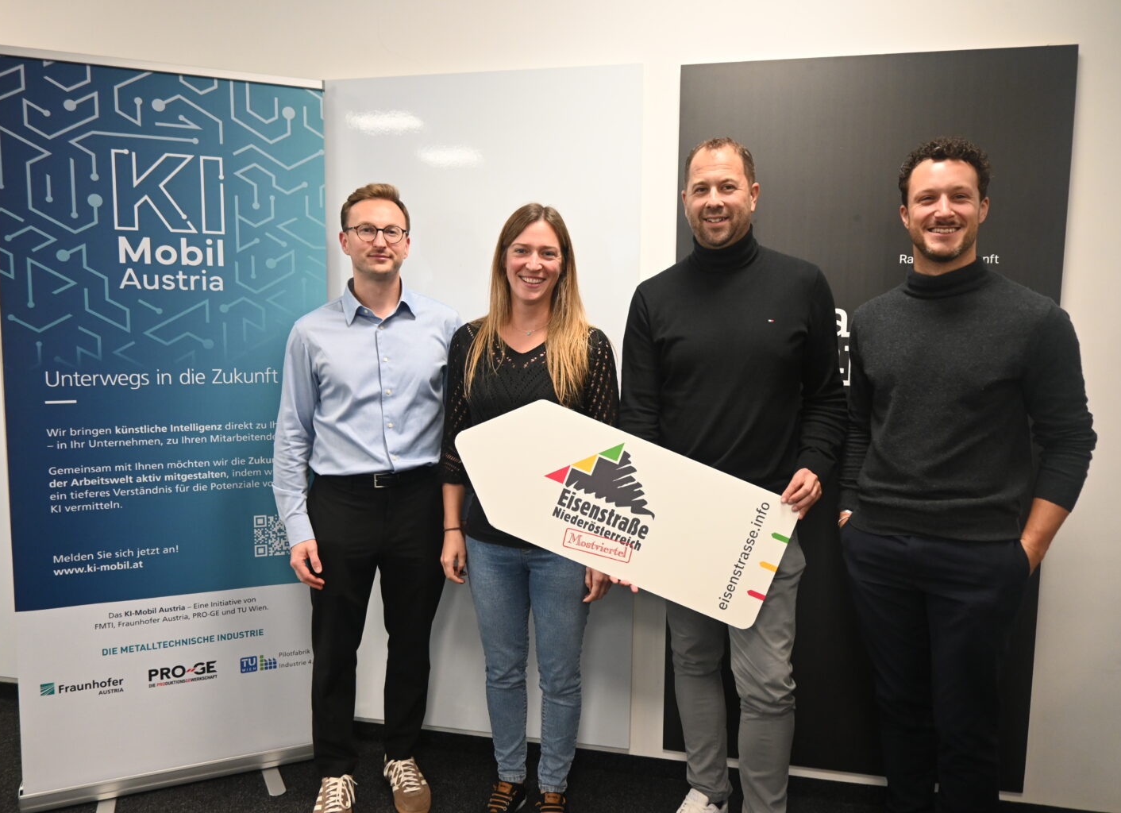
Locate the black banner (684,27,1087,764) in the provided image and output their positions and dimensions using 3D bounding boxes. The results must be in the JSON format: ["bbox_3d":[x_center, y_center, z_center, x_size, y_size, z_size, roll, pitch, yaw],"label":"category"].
[{"bbox_3d":[0.814,0.059,2.276,1.000,2.000,0.030,2,6,12],"label":"black banner"}]

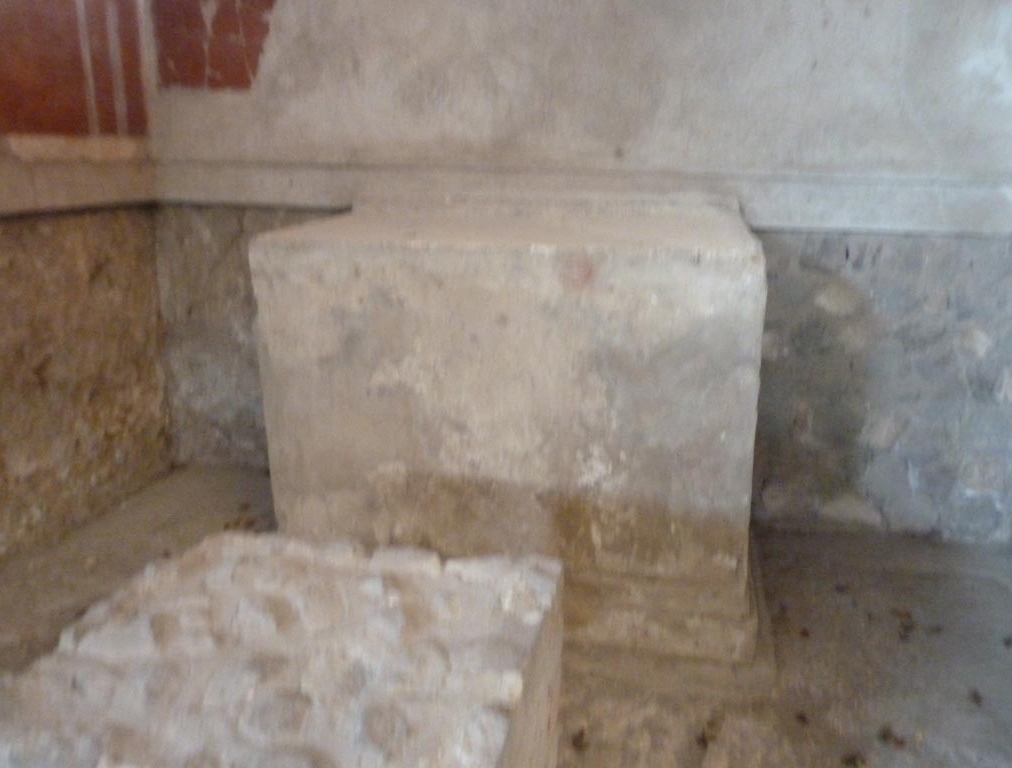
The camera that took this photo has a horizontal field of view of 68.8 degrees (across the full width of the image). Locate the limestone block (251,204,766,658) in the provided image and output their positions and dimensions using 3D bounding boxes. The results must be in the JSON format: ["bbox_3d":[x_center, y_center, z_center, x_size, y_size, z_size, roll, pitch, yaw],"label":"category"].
[{"bbox_3d":[0.059,0.073,2.494,1.477,1.171,0.845,4,18,11],"label":"limestone block"}]

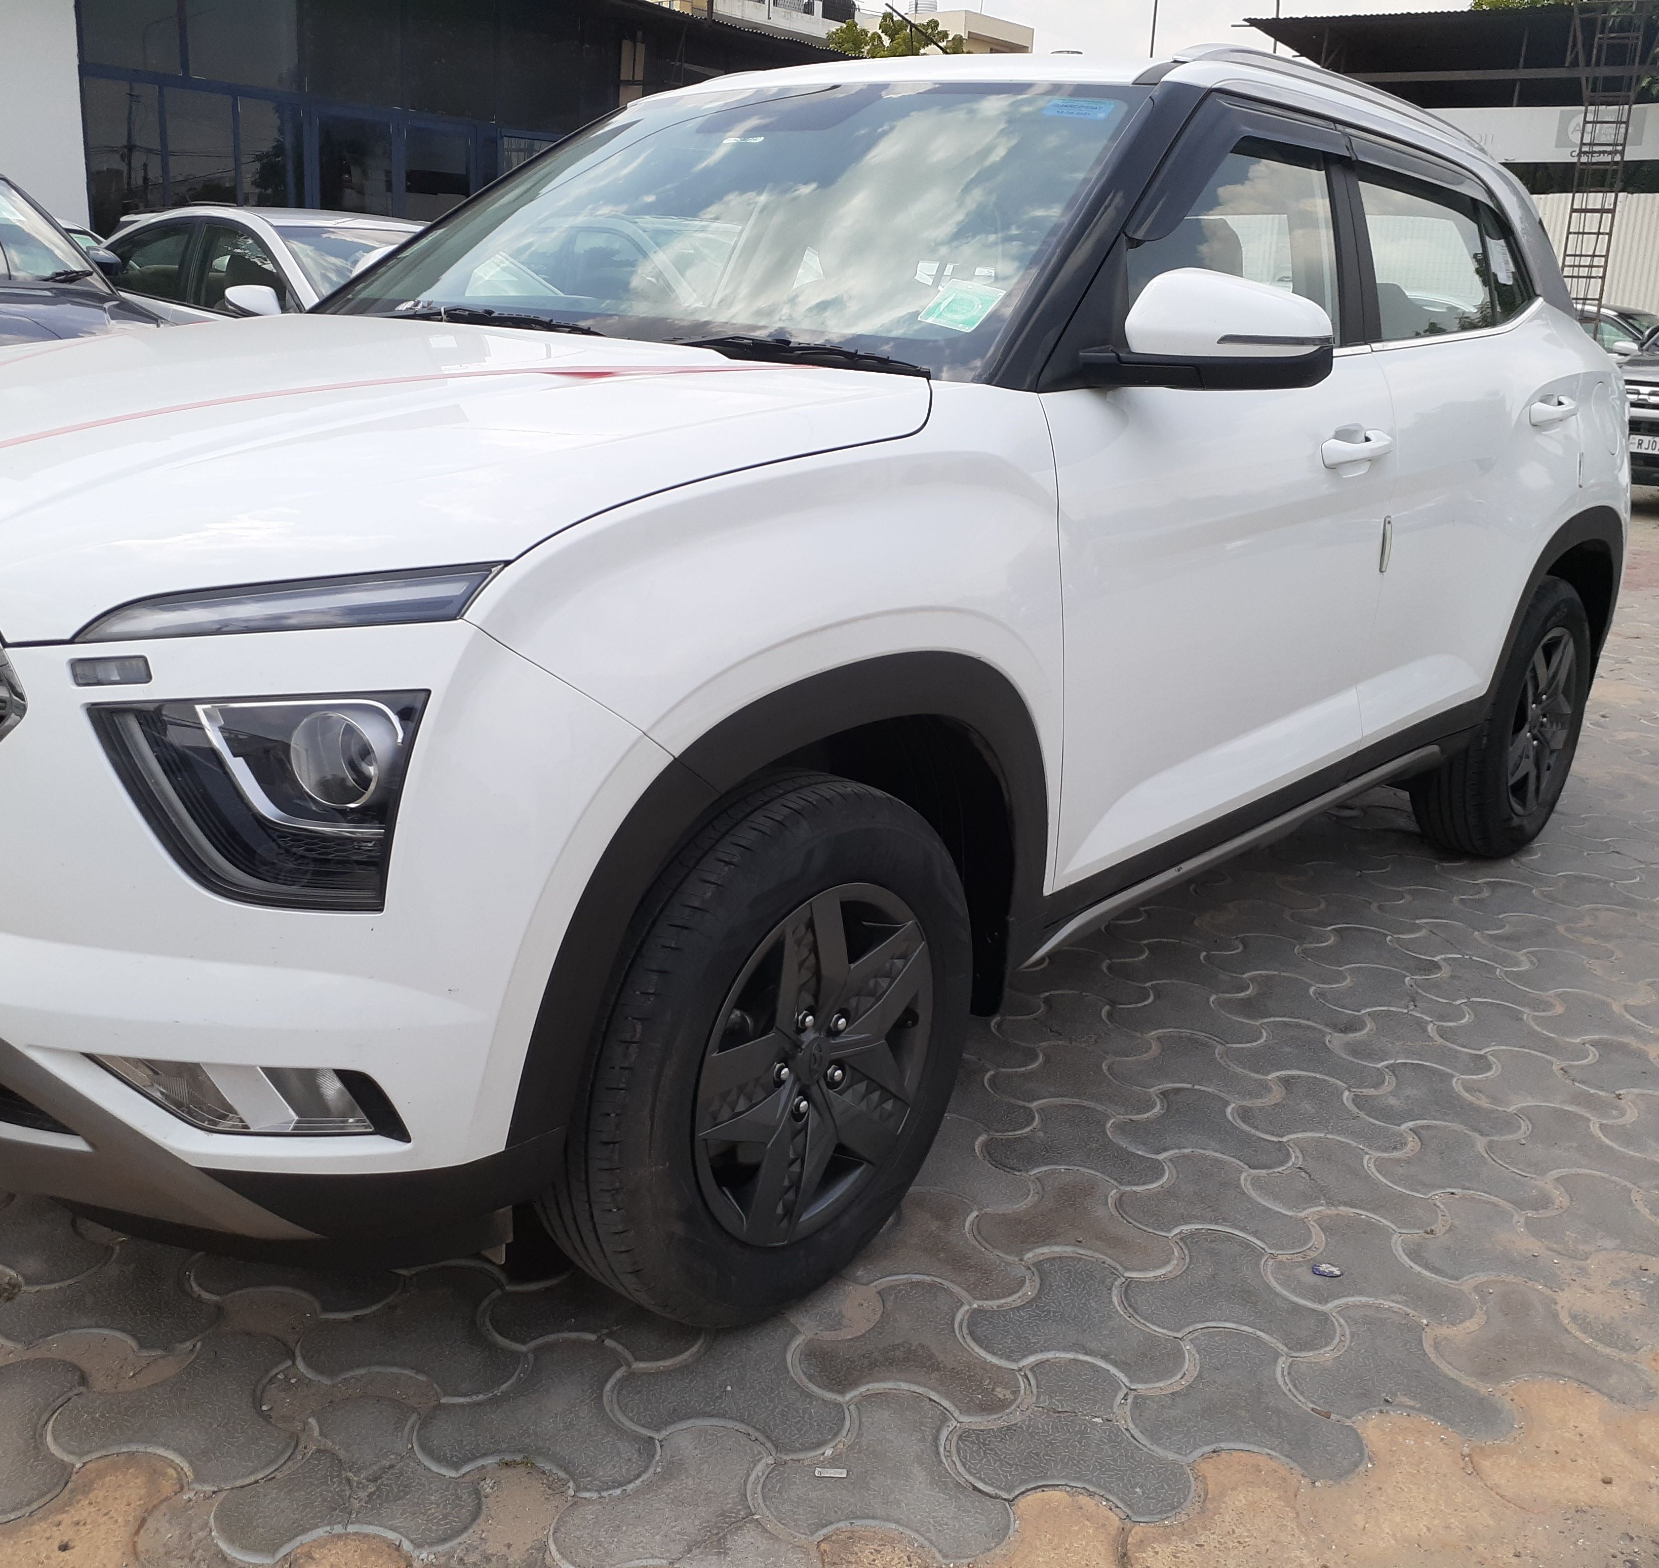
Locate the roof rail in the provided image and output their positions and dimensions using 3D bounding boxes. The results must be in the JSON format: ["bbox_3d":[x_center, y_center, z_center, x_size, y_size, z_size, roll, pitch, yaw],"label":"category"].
[{"bbox_3d":[1.019,-1.297,3.133,0.060,0.090,1.520,15,21,39],"label":"roof rail"}]

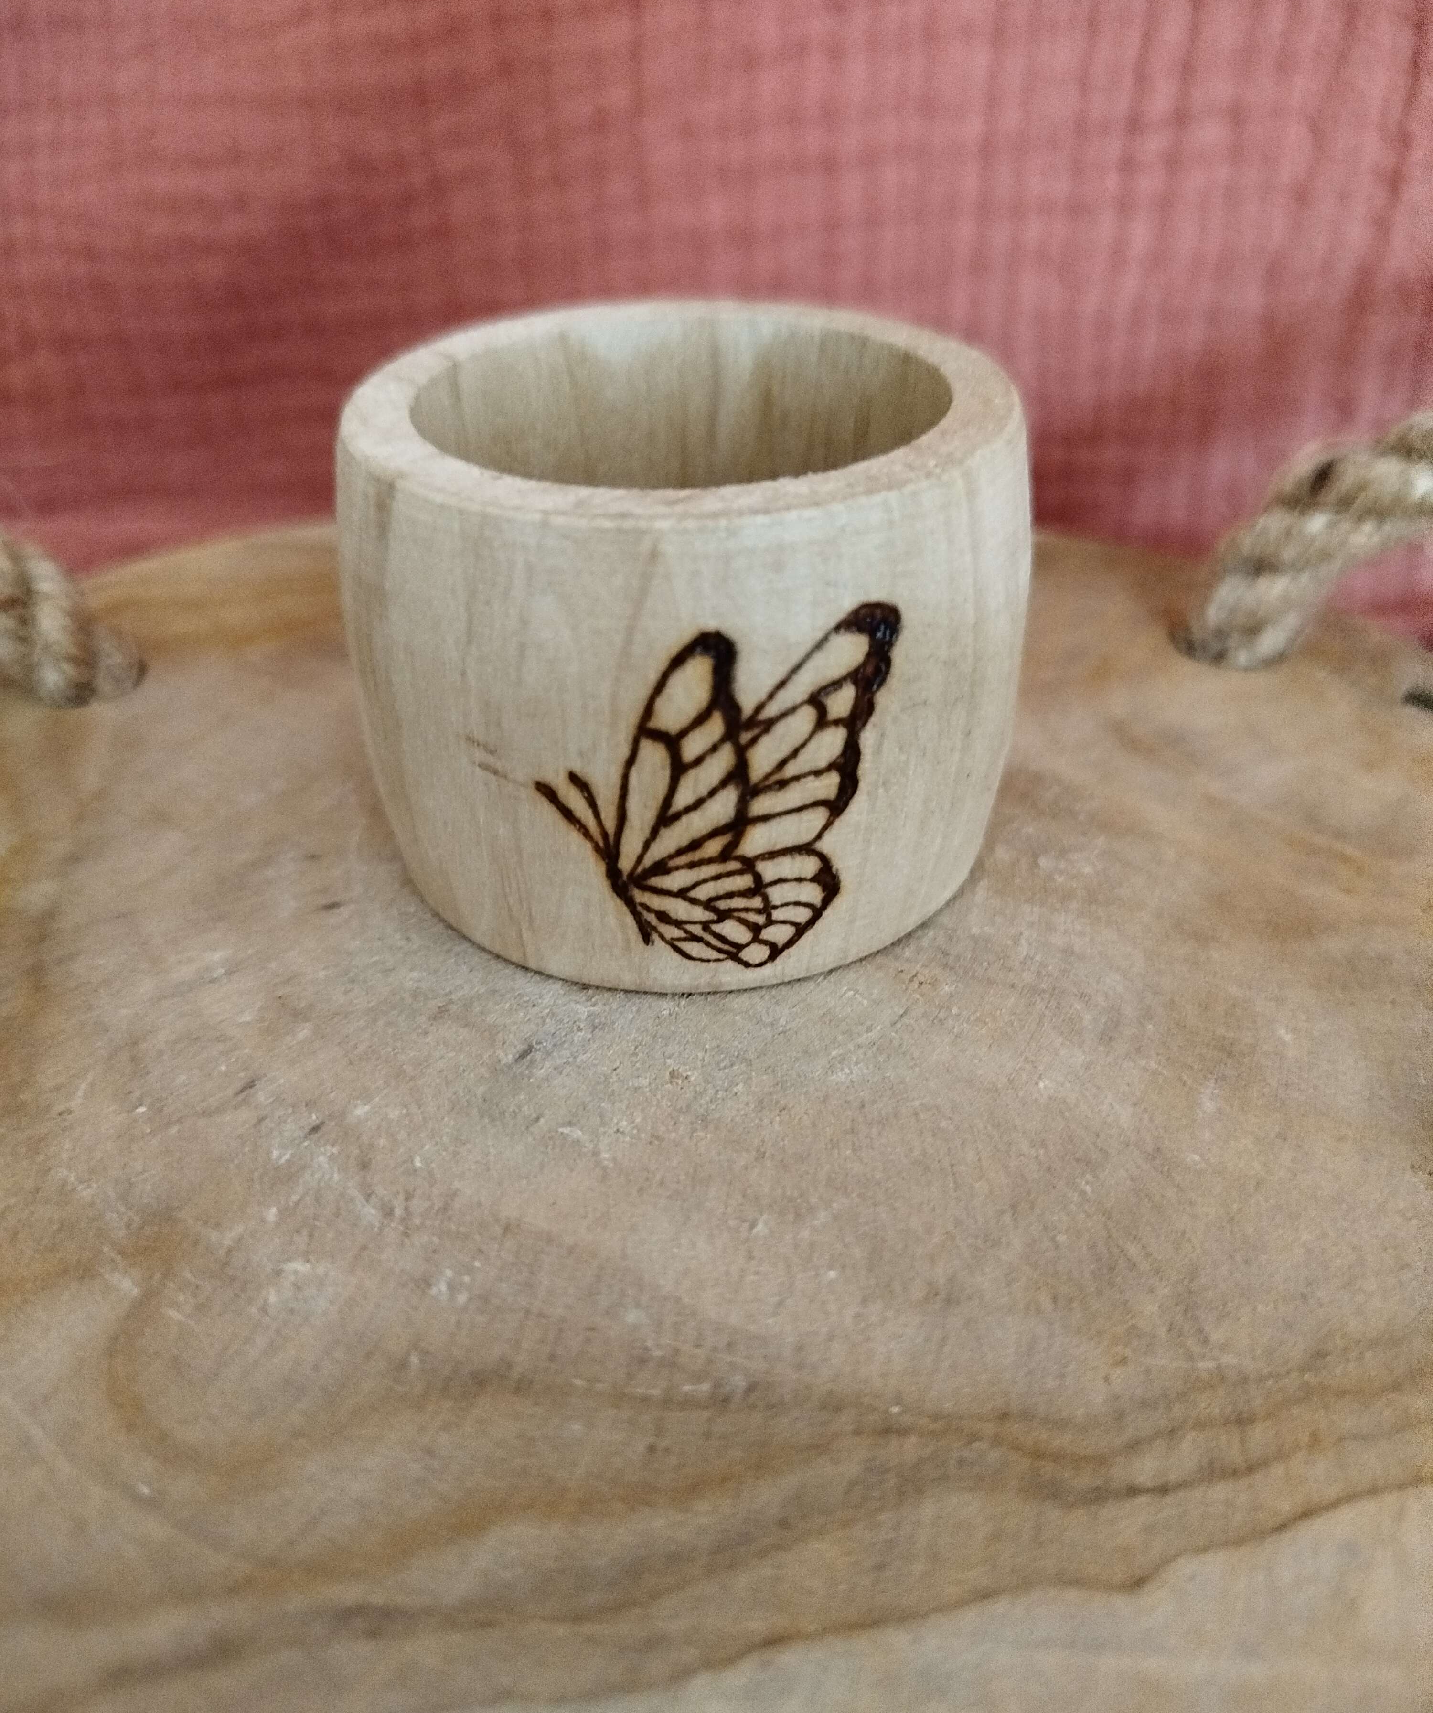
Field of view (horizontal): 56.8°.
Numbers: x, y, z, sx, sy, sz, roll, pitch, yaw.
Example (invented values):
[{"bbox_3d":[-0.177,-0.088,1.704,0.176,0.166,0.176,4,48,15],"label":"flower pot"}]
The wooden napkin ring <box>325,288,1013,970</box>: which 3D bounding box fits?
[{"bbox_3d":[-0.002,-0.019,0.104,0.052,0.035,0.052,-1,36,1],"label":"wooden napkin ring"}]

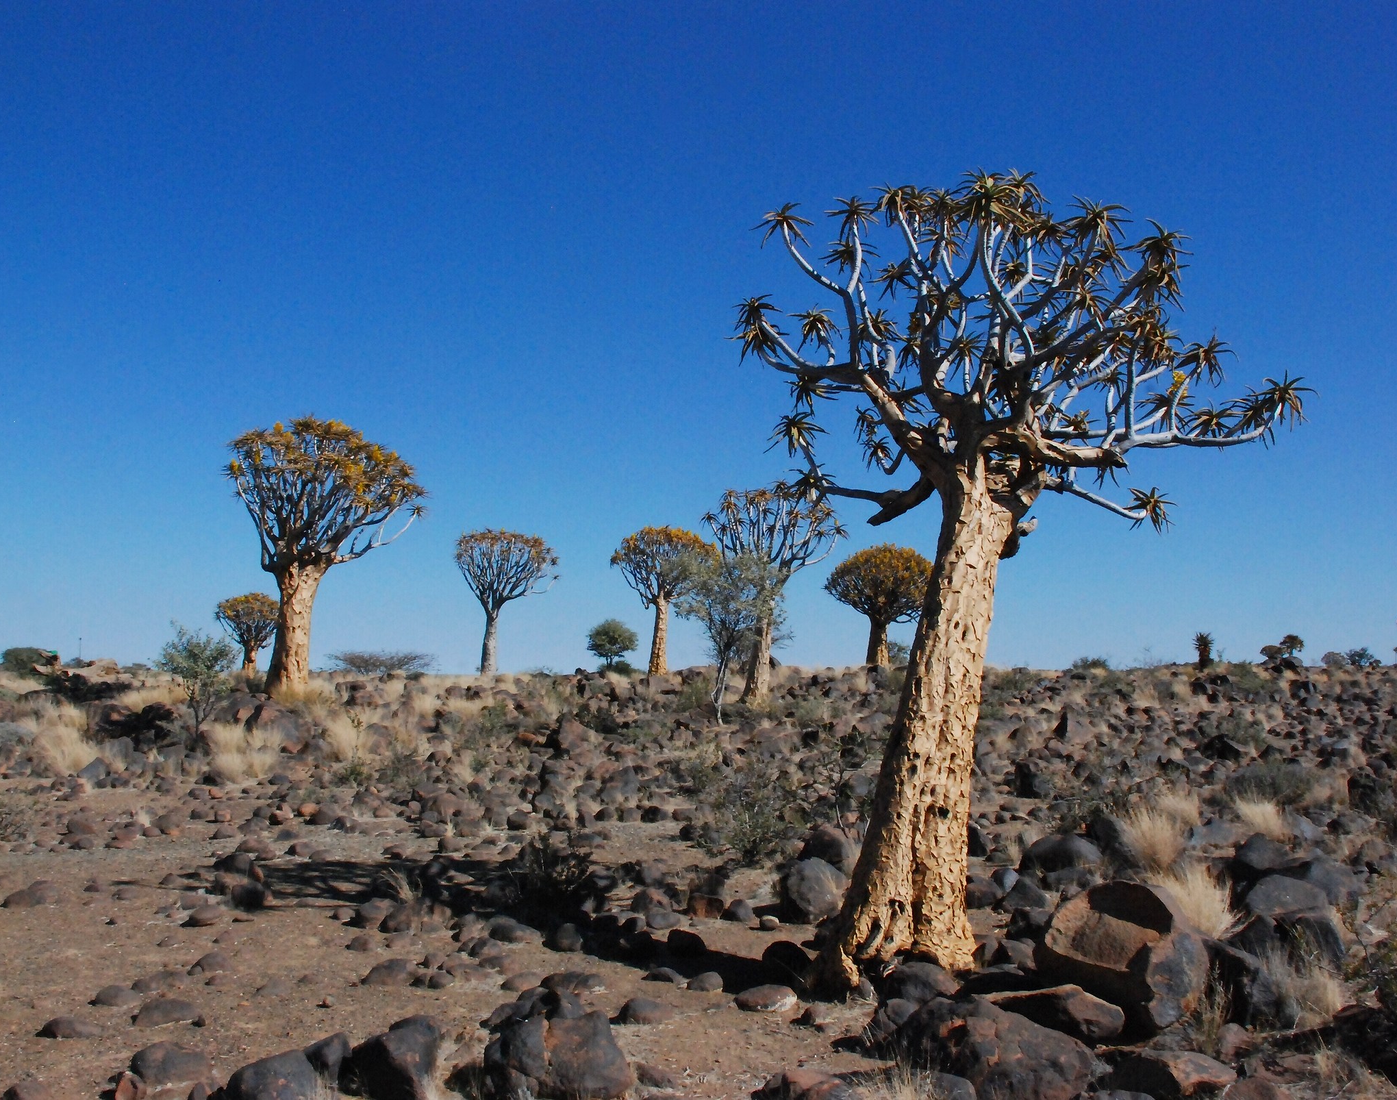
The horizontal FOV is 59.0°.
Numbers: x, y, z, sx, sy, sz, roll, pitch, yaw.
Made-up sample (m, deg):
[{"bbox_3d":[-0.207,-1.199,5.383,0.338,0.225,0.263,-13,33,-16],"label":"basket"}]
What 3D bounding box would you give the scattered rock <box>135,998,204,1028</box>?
[{"bbox_3d":[-2.333,2.043,5.450,0.300,0.115,0.230,0,-5,0],"label":"scattered rock"}]

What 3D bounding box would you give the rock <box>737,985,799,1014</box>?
[{"bbox_3d":[0.353,2.311,6.350,0.330,0.128,0.260,0,-5,0],"label":"rock"}]

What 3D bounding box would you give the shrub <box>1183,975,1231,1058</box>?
[{"bbox_3d":[2.058,1.888,5.000,0.200,0.330,0.200,0,-5,0],"label":"shrub"}]

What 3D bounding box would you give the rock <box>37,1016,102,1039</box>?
[{"bbox_3d":[-3.008,2.283,5.900,0.291,0.097,0.240,0,-5,0],"label":"rock"}]

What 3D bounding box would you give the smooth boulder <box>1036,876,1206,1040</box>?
[{"bbox_3d":[1.851,1.775,5.400,0.740,0.620,0.620,0,-5,0],"label":"smooth boulder"}]

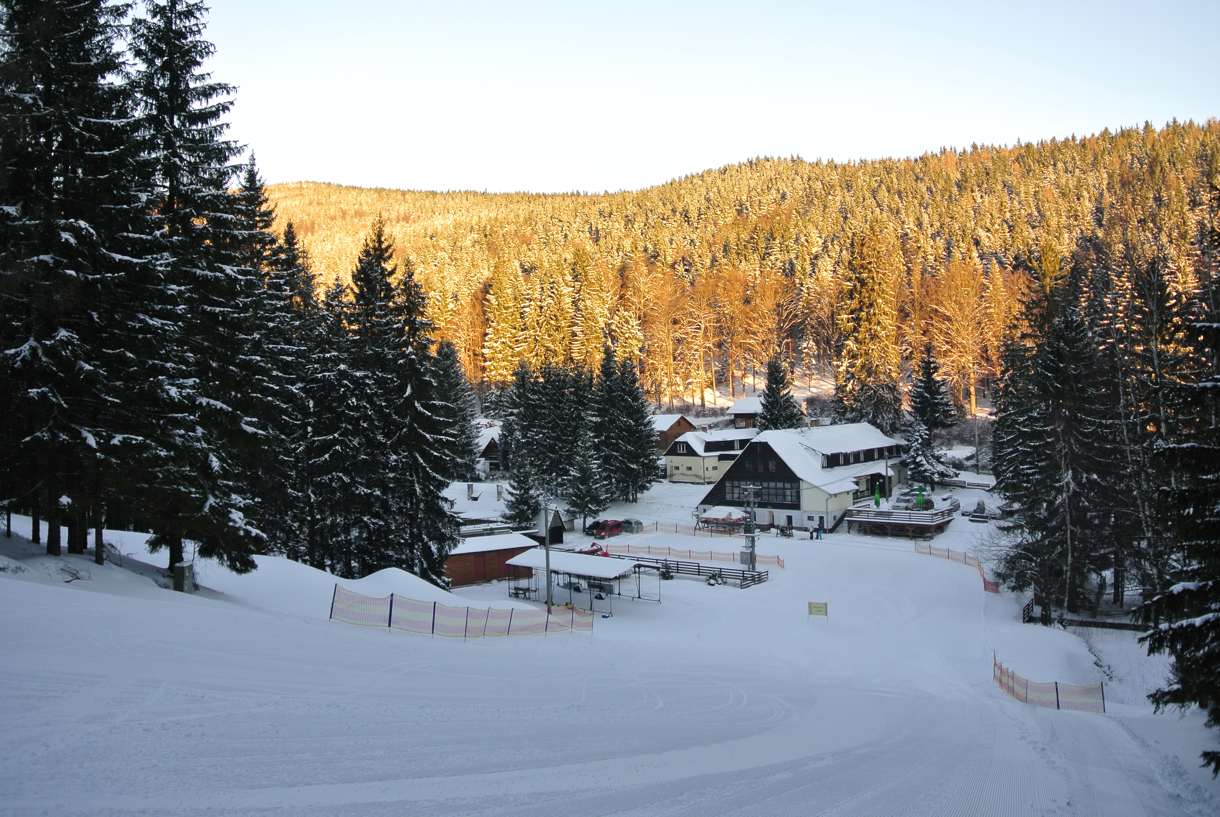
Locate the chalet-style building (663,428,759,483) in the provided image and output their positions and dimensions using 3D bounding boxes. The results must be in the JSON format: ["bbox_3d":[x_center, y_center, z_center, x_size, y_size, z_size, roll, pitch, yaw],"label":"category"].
[{"bbox_3d":[17.300,6.999,151.251,7.400,7.500,18.500,-1,1,43],"label":"chalet-style building"}]

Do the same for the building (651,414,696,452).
[{"bbox_3d":[8.980,4.602,169.685,6.400,6.900,9.500,-2,1,-37],"label":"building"}]

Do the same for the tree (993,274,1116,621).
[{"bbox_3d":[29.311,2.644,65.000,7.600,23.040,7.600,-1,1,24],"label":"tree"}]

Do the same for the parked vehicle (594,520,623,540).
[{"bbox_3d":[-0.172,14.711,118.500,1.780,1.820,4.250,-1,1,31],"label":"parked vehicle"}]

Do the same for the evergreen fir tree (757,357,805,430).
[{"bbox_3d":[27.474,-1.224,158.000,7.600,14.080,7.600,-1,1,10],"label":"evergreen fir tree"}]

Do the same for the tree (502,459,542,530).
[{"bbox_3d":[-10.753,10.632,120.000,5.000,8.950,5.000,-2,1,-5],"label":"tree"}]

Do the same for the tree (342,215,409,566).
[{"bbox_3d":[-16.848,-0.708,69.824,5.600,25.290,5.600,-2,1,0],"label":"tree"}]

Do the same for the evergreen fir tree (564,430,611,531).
[{"bbox_3d":[-3.028,8.870,120.412,5.700,12.600,5.700,-2,1,0],"label":"evergreen fir tree"}]

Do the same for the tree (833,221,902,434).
[{"bbox_3d":[43.346,-12.765,167.732,11.200,38.560,11.200,-2,1,0],"label":"tree"}]

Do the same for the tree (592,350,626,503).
[{"bbox_3d":[-0.519,2.336,145.840,6.400,23.050,6.400,-2,1,0],"label":"tree"}]

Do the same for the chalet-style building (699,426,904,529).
[{"bbox_3d":[27.330,8.584,132.824,18.800,12.100,29.000,-1,1,39],"label":"chalet-style building"}]

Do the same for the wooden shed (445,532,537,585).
[{"bbox_3d":[-11.251,12.838,83.286,9.300,3.300,4.600,-2,1,-28],"label":"wooden shed"}]

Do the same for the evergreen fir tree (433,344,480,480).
[{"bbox_3d":[-27.258,0.662,169.826,8.500,25.030,8.500,-2,1,0],"label":"evergreen fir tree"}]

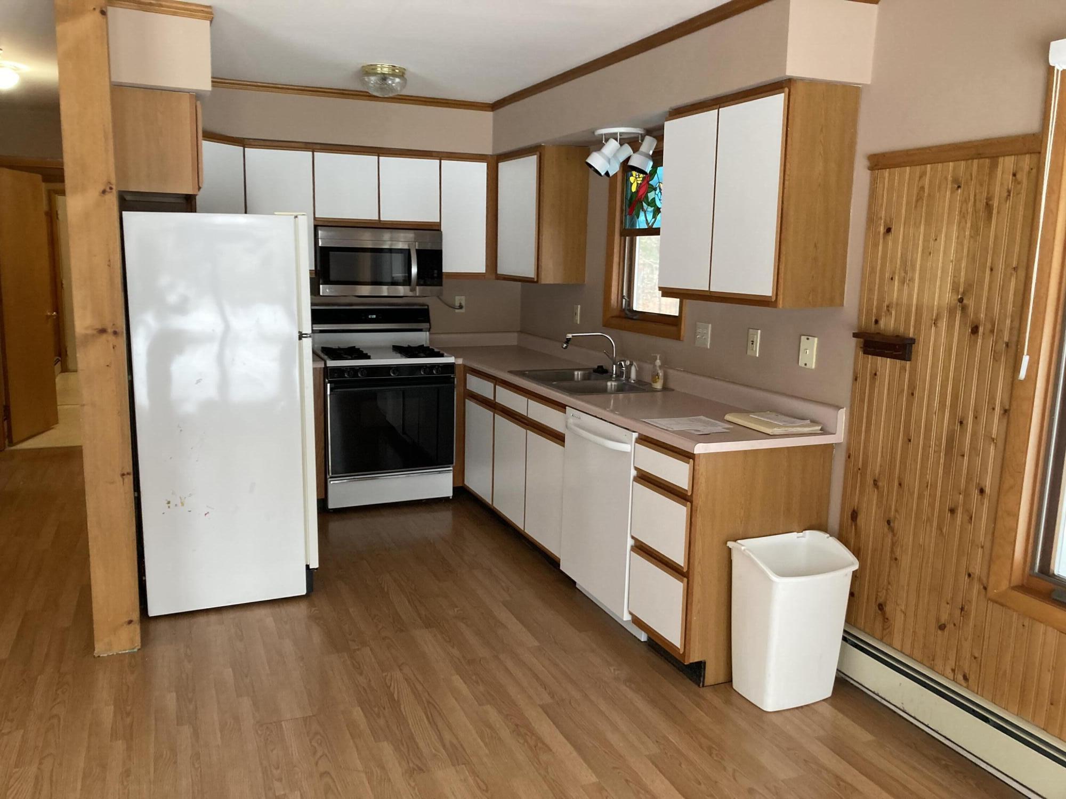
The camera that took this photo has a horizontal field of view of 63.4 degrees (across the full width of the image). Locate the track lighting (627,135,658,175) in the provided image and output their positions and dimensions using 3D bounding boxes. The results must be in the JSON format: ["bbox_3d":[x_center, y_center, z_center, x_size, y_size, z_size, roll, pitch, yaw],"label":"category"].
[{"bbox_3d":[0.530,-1.186,4.201,0.150,0.190,0.120,-3,11,-23],"label":"track lighting"}]

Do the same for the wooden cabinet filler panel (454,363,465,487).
[{"bbox_3d":[-0.456,0.165,5.276,0.070,0.765,0.030,-3,11,-23],"label":"wooden cabinet filler panel"}]

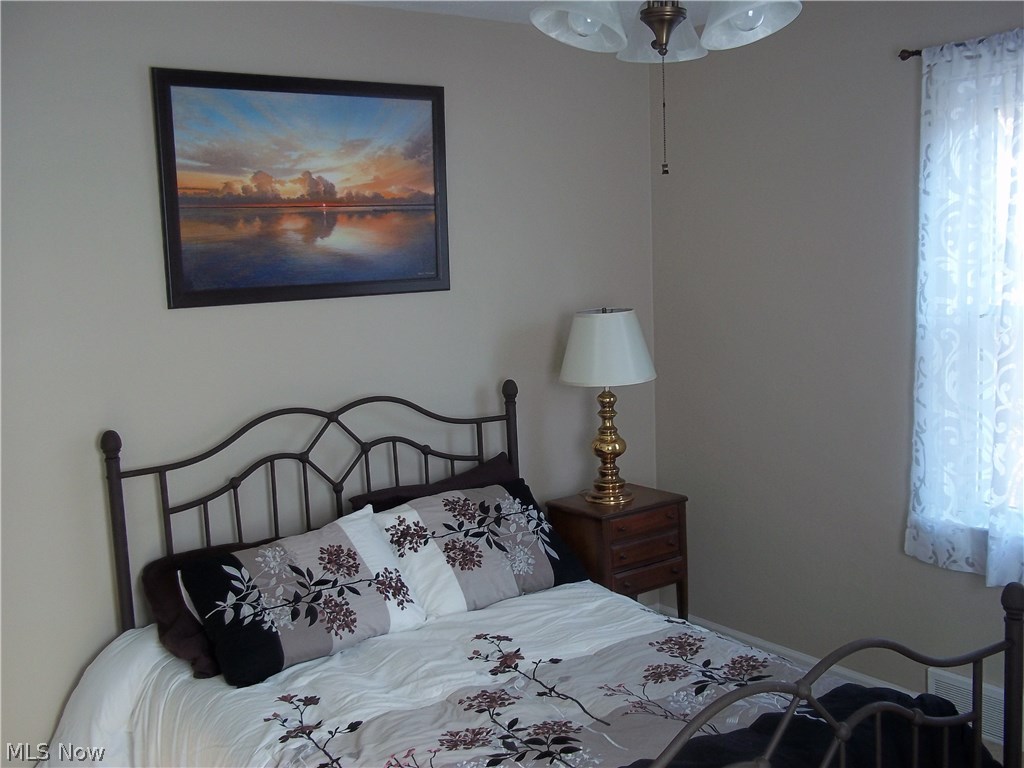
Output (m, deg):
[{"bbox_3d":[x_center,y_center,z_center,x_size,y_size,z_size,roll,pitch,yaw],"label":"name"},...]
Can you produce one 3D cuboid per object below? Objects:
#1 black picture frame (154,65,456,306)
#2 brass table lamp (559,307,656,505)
[{"bbox_3d":[-0.635,-0.624,3.440,0.995,0.700,0.035,-7,10,-36],"label":"black picture frame"},{"bbox_3d":[0.362,0.077,4.033,0.370,0.730,0.370,-2,8,0],"label":"brass table lamp"}]

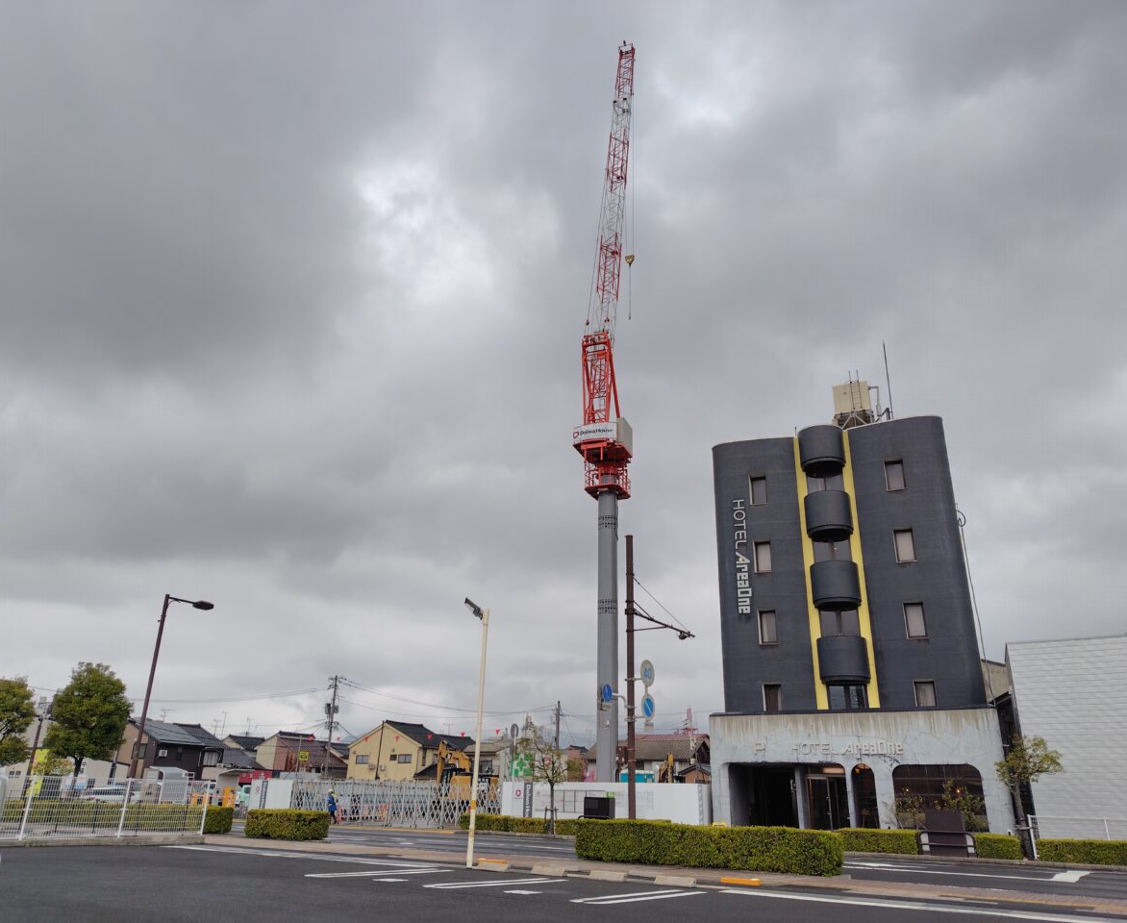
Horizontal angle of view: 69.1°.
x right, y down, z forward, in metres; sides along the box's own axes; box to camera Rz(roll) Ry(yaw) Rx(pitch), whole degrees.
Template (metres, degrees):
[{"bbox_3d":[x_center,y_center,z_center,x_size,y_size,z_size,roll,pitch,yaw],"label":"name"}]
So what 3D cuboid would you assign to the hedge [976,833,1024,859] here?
[{"bbox_3d":[12.211,10.856,23.054,1.135,0.550,1.000,-8,-23,22],"label":"hedge"}]

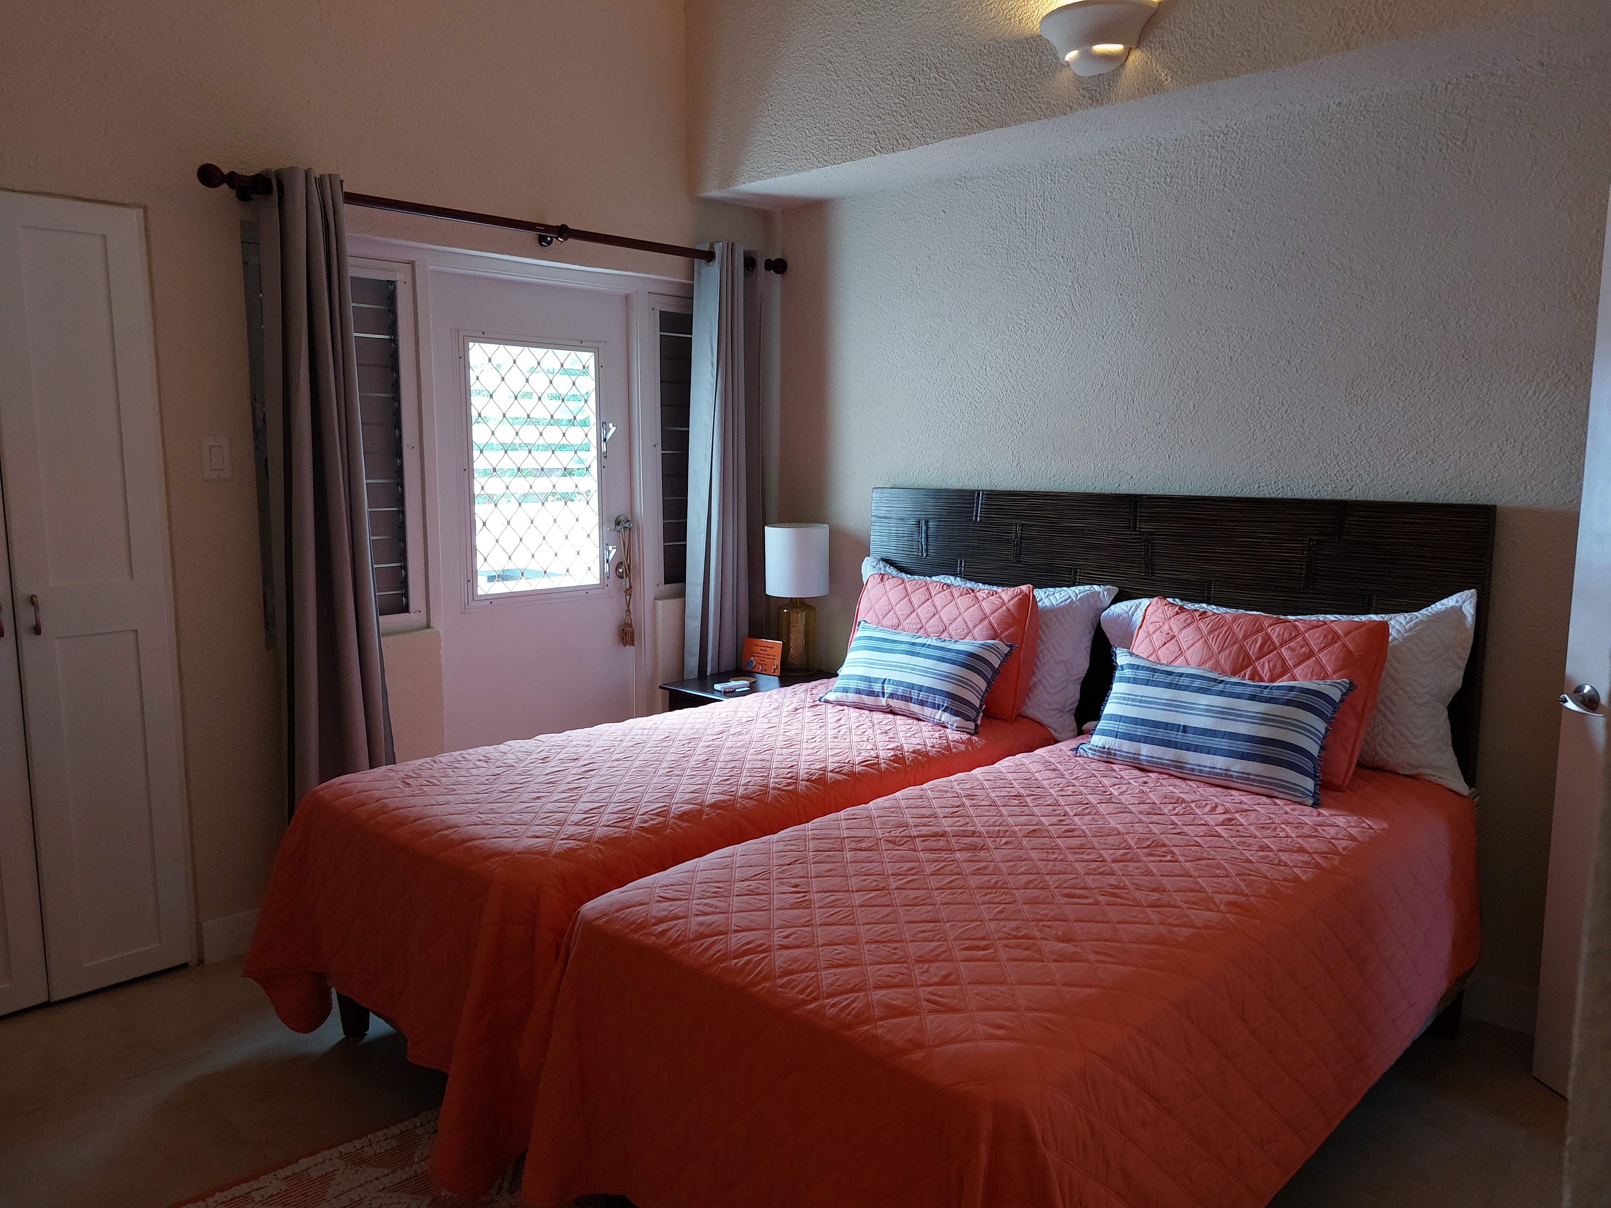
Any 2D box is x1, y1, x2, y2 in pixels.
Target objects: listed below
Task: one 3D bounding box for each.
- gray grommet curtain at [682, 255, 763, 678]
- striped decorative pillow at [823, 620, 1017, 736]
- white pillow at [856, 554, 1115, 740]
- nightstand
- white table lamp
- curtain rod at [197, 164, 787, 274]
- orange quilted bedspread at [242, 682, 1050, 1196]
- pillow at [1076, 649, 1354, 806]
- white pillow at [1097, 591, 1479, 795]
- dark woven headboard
[{"bbox_3d":[-0.289,-0.252,4.162,0.380,2.120,0.140,-7,10,-43],"label":"gray grommet curtain"},{"bbox_3d":[0.337,0.228,3.545,0.640,0.310,0.130,8,-23,46],"label":"striped decorative pillow"},{"bbox_3d":[0.512,0.120,3.601,0.200,0.490,0.950,15,-5,-44],"label":"white pillow"},{"bbox_3d":[-0.134,0.574,4.148,0.610,0.585,0.440,-7,10,-43],"label":"nightstand"},{"bbox_3d":[-0.030,-0.017,4.239,0.245,0.563,0.245,0,7,0],"label":"white table lamp"},{"bbox_3d":[-0.813,-1.187,3.558,2.040,0.075,0.100,-7,10,-43],"label":"curtain rod"},{"bbox_3d":[-0.255,0.673,3.141,2.120,0.560,1.200,-7,10,-43],"label":"orange quilted bedspread"},{"bbox_3d":[1.016,0.303,2.856,0.650,0.320,0.130,8,-21,46],"label":"pillow"},{"bbox_3d":[1.192,0.187,2.940,0.200,0.490,0.950,7,1,-44],"label":"white pillow"},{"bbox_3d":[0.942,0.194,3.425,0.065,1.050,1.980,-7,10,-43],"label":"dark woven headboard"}]

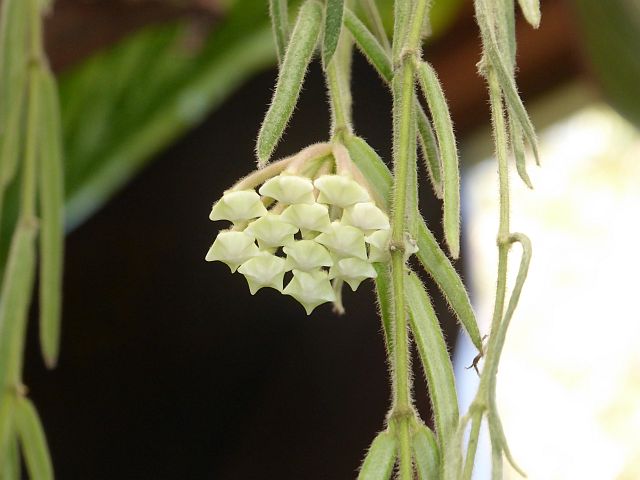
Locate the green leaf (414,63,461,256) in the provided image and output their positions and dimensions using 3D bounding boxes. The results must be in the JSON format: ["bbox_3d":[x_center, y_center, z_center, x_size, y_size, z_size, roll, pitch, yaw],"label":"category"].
[{"bbox_3d":[0.023,-0.015,0.680,0.004,0.037,0.005,-10,0,0],"label":"green leaf"}]

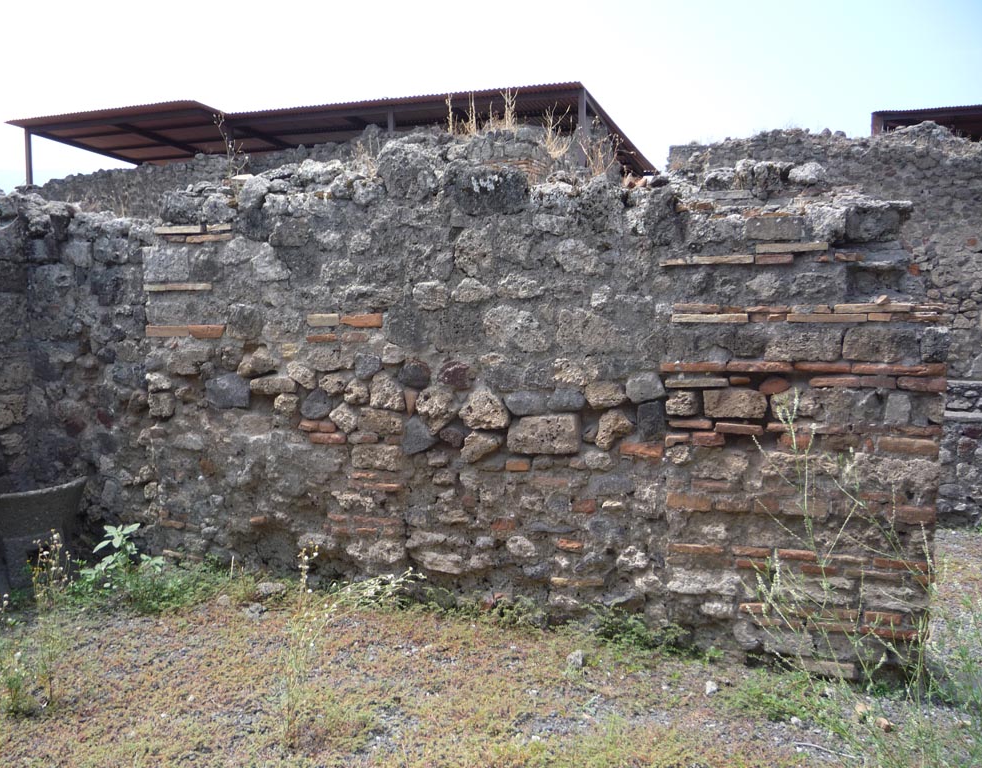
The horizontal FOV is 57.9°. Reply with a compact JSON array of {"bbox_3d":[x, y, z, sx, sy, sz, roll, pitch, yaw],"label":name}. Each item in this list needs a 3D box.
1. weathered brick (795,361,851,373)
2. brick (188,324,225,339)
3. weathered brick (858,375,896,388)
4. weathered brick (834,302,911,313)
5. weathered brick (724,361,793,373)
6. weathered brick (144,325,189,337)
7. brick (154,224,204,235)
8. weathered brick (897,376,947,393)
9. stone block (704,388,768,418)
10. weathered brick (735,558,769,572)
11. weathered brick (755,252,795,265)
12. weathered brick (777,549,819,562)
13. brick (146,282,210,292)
[{"bbox_3d":[1.471,-0.076,3.954,0.240,0.046,0.120,1,5,15],"label":"weathered brick"},{"bbox_3d":[-1.498,-0.282,4.792,0.220,0.064,0.120,1,3,15],"label":"brick"},{"bbox_3d":[1.688,-0.014,3.900,0.150,0.056,0.120,1,5,15],"label":"weathered brick"},{"bbox_3d":[1.694,-0.335,3.964,0.312,0.038,0.140,1,3,15],"label":"weathered brick"},{"bbox_3d":[1.240,-0.081,4.096,0.289,0.045,0.140,1,3,15],"label":"weathered brick"},{"bbox_3d":[-1.713,-0.286,4.807,0.265,0.059,0.120,1,5,15],"label":"weathered brick"},{"bbox_3d":[-1.659,-0.826,4.812,0.292,0.038,0.130,1,3,15],"label":"brick"},{"bbox_3d":[1.872,-0.004,3.882,0.196,0.054,0.140,1,4,16],"label":"weathered brick"},{"bbox_3d":[1.139,0.088,4.141,0.280,0.131,0.160,1,3,15],"label":"stone block"},{"bbox_3d":[1.219,0.832,4.122,0.141,0.042,0.120,1,4,16],"label":"weathered brick"},{"bbox_3d":[1.266,-0.555,3.969,0.162,0.046,0.120,1,5,15],"label":"weathered brick"},{"bbox_3d":[1.410,0.775,4.088,0.170,0.044,0.130,1,3,15],"label":"weathered brick"},{"bbox_3d":[-1.676,-0.530,4.893,0.428,0.039,0.160,1,4,16],"label":"brick"}]

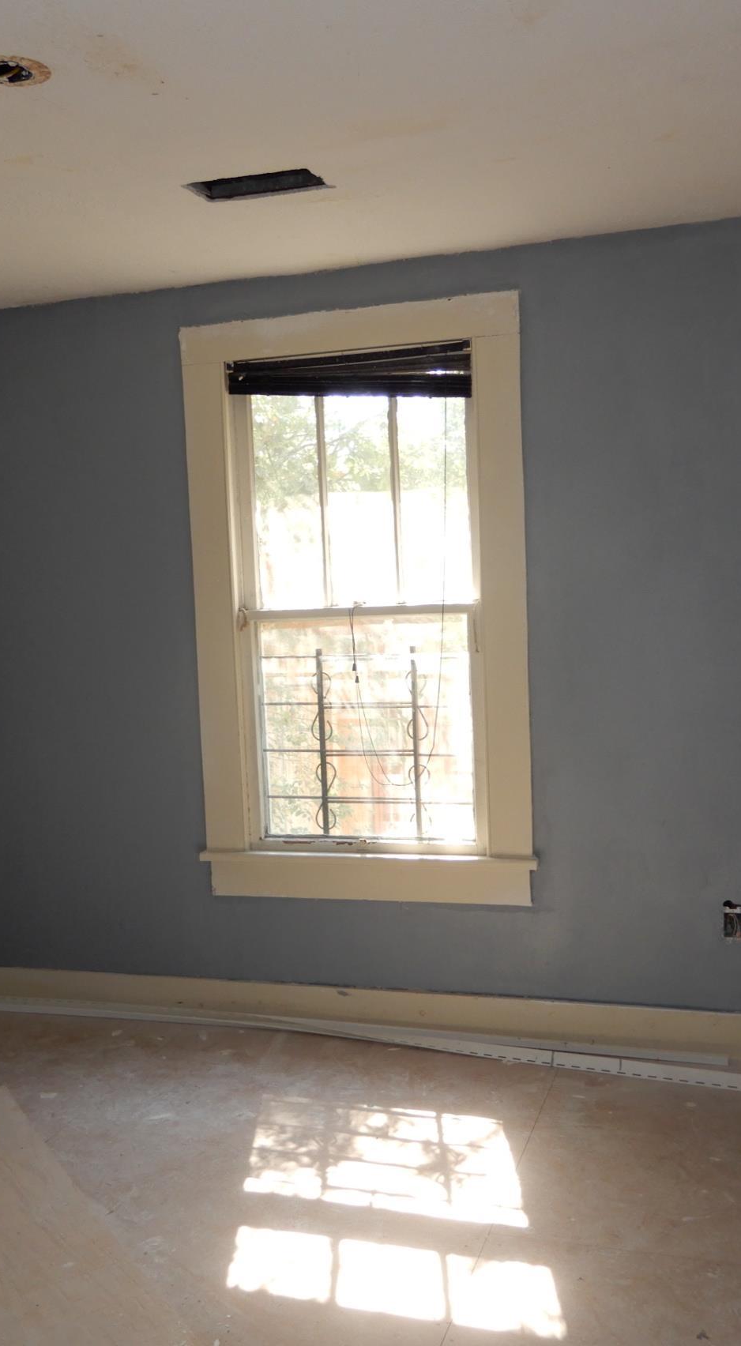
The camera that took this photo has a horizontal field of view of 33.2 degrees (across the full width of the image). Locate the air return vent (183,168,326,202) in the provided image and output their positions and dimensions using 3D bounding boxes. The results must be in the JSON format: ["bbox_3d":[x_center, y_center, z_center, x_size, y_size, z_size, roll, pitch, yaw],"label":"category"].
[{"bbox_3d":[-0.306,-1.338,3.377,0.360,0.045,0.155,-1,4,17],"label":"air return vent"}]

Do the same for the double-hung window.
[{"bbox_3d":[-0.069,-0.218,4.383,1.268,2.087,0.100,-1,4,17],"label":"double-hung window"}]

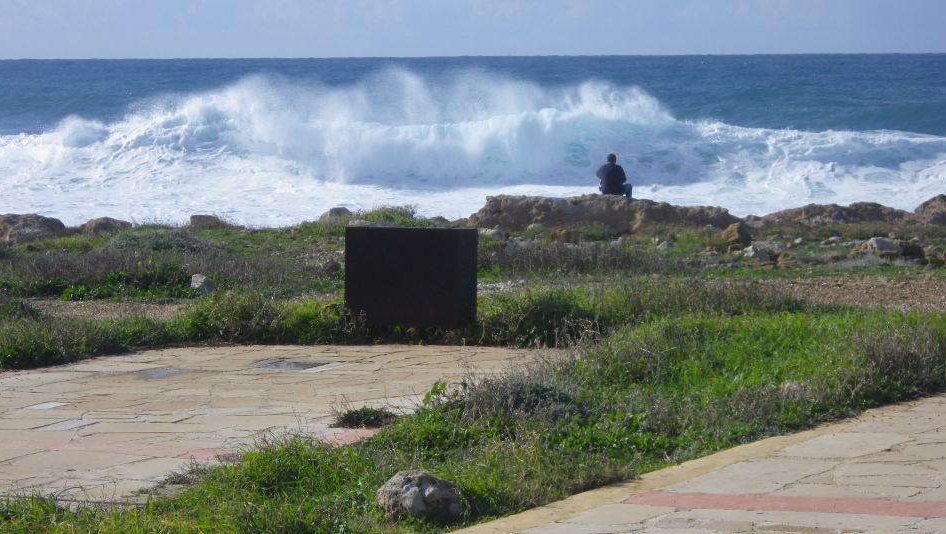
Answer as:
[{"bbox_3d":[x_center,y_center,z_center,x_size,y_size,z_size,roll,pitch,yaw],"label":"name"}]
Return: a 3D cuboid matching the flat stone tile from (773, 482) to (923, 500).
[{"bbox_3d":[1.589,0.972,12.270,0.608,0.040,0.406,1,4,14],"label":"flat stone tile"}]

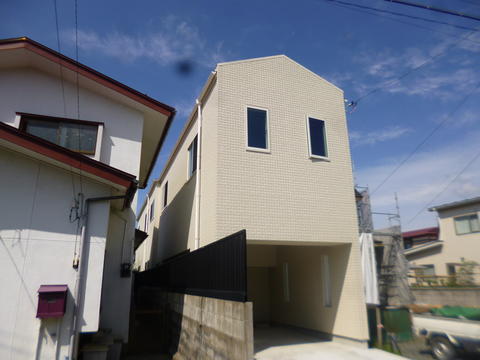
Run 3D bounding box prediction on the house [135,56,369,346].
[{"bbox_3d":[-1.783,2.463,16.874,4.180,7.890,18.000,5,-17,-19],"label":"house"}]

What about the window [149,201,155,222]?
[{"bbox_3d":[-5.550,1.981,21.078,0.120,1.050,1.700,5,-17,-19],"label":"window"}]

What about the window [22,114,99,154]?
[{"bbox_3d":[-4.344,-1.066,7.973,1.700,0.790,0.130,5,-17,-19],"label":"window"}]

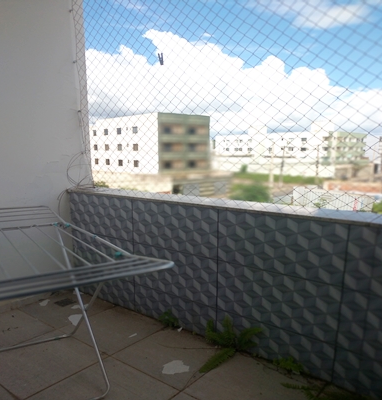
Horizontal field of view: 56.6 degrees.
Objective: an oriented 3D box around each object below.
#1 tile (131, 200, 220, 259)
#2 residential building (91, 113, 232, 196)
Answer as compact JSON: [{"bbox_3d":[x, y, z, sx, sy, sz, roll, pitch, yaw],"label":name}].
[{"bbox_3d":[-0.114,0.165,2.155,0.640,0.288,0.012,6,10,35],"label":"tile"},{"bbox_3d":[-8.525,-9.018,66.015,11.000,11.800,24.000,-7,11,-40],"label":"residential building"}]

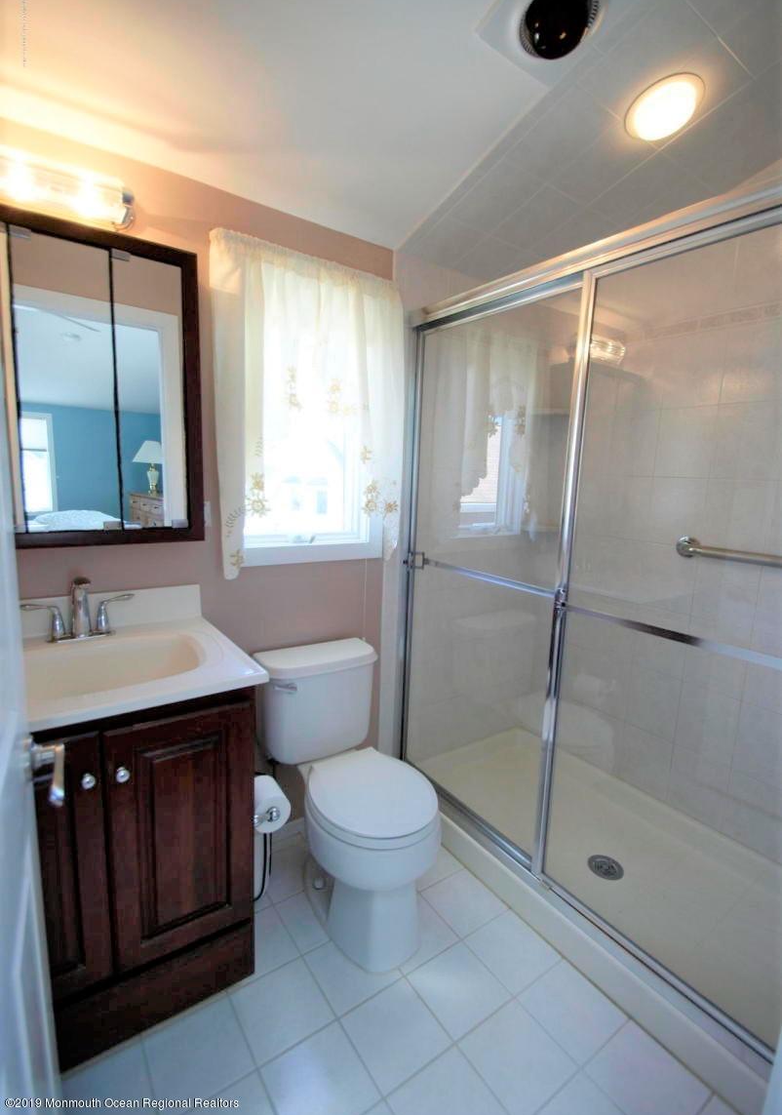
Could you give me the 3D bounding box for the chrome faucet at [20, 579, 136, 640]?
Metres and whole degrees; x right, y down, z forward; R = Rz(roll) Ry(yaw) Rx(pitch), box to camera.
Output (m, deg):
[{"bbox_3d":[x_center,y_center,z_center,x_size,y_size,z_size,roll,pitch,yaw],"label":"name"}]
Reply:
[{"bbox_3d":[-0.804,0.141,1.262,0.250,0.170,0.145,-4,12,-32],"label":"chrome faucet"}]

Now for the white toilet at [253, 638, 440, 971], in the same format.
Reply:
[{"bbox_3d":[-0.132,0.740,1.519,0.440,0.750,0.650,-4,12,-32],"label":"white toilet"}]

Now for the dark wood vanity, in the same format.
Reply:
[{"bbox_3d":[-0.743,0.715,1.277,0.638,0.836,0.436,-4,12,-32],"label":"dark wood vanity"}]

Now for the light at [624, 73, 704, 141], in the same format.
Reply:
[{"bbox_3d":[0.728,-1.196,1.295,0.188,0.030,0.188,-4,-6,-32],"label":"light"}]

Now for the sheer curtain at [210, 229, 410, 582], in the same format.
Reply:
[{"bbox_3d":[-0.243,-0.432,1.584,0.625,0.965,0.080,-4,12,-32],"label":"sheer curtain"}]

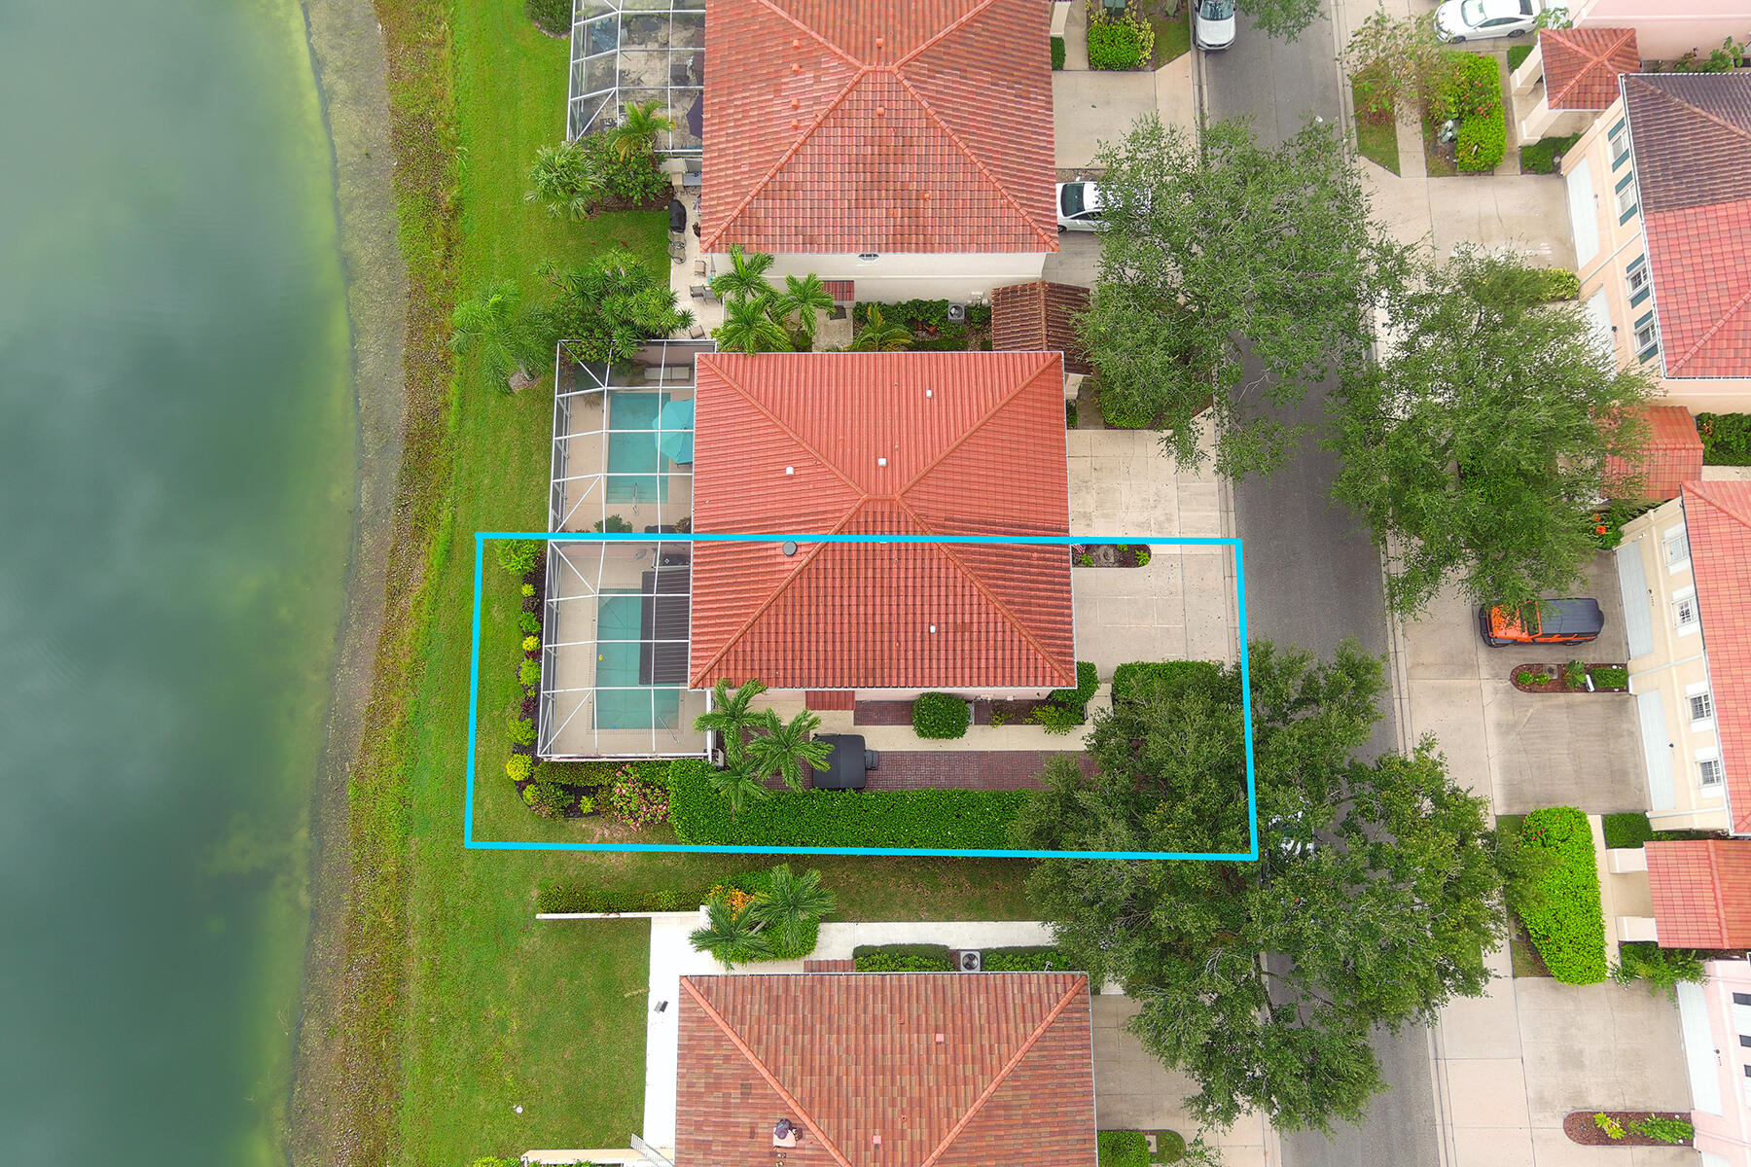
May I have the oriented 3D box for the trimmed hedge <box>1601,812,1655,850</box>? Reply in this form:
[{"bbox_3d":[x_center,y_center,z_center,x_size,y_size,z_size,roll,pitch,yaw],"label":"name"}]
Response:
[{"bbox_3d":[31.029,10.214,58.078,1.768,1.000,1.542,0,77,0],"label":"trimmed hedge"}]

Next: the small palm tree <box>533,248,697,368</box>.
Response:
[{"bbox_3d":[-11.143,-11.444,60.655,6.918,4.800,5.006,0,77,0],"label":"small palm tree"}]

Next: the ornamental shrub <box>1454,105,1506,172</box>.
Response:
[{"bbox_3d":[27.685,-20.357,64.748,2.035,1.200,2.730,0,77,0],"label":"ornamental shrub"}]

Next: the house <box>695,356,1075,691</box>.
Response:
[{"bbox_3d":[0.203,-2.225,56.660,14.680,8.750,13.570,0,77,0],"label":"house"}]

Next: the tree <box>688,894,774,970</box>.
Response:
[{"bbox_3d":[-5.168,13.011,52.746,3.145,5.307,2.752,0,77,0],"label":"tree"}]

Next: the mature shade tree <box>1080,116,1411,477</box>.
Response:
[{"bbox_3d":[14.224,-10.591,55.800,12.972,10.024,13.955,0,77,0],"label":"mature shade tree"}]

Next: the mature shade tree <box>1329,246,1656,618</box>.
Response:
[{"bbox_3d":[24.729,-6.017,57.288,12.321,9.500,14.983,0,77,0],"label":"mature shade tree"}]

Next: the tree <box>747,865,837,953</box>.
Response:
[{"bbox_3d":[-3.139,12.612,54.850,3.330,5.800,3.245,0,77,0],"label":"tree"}]

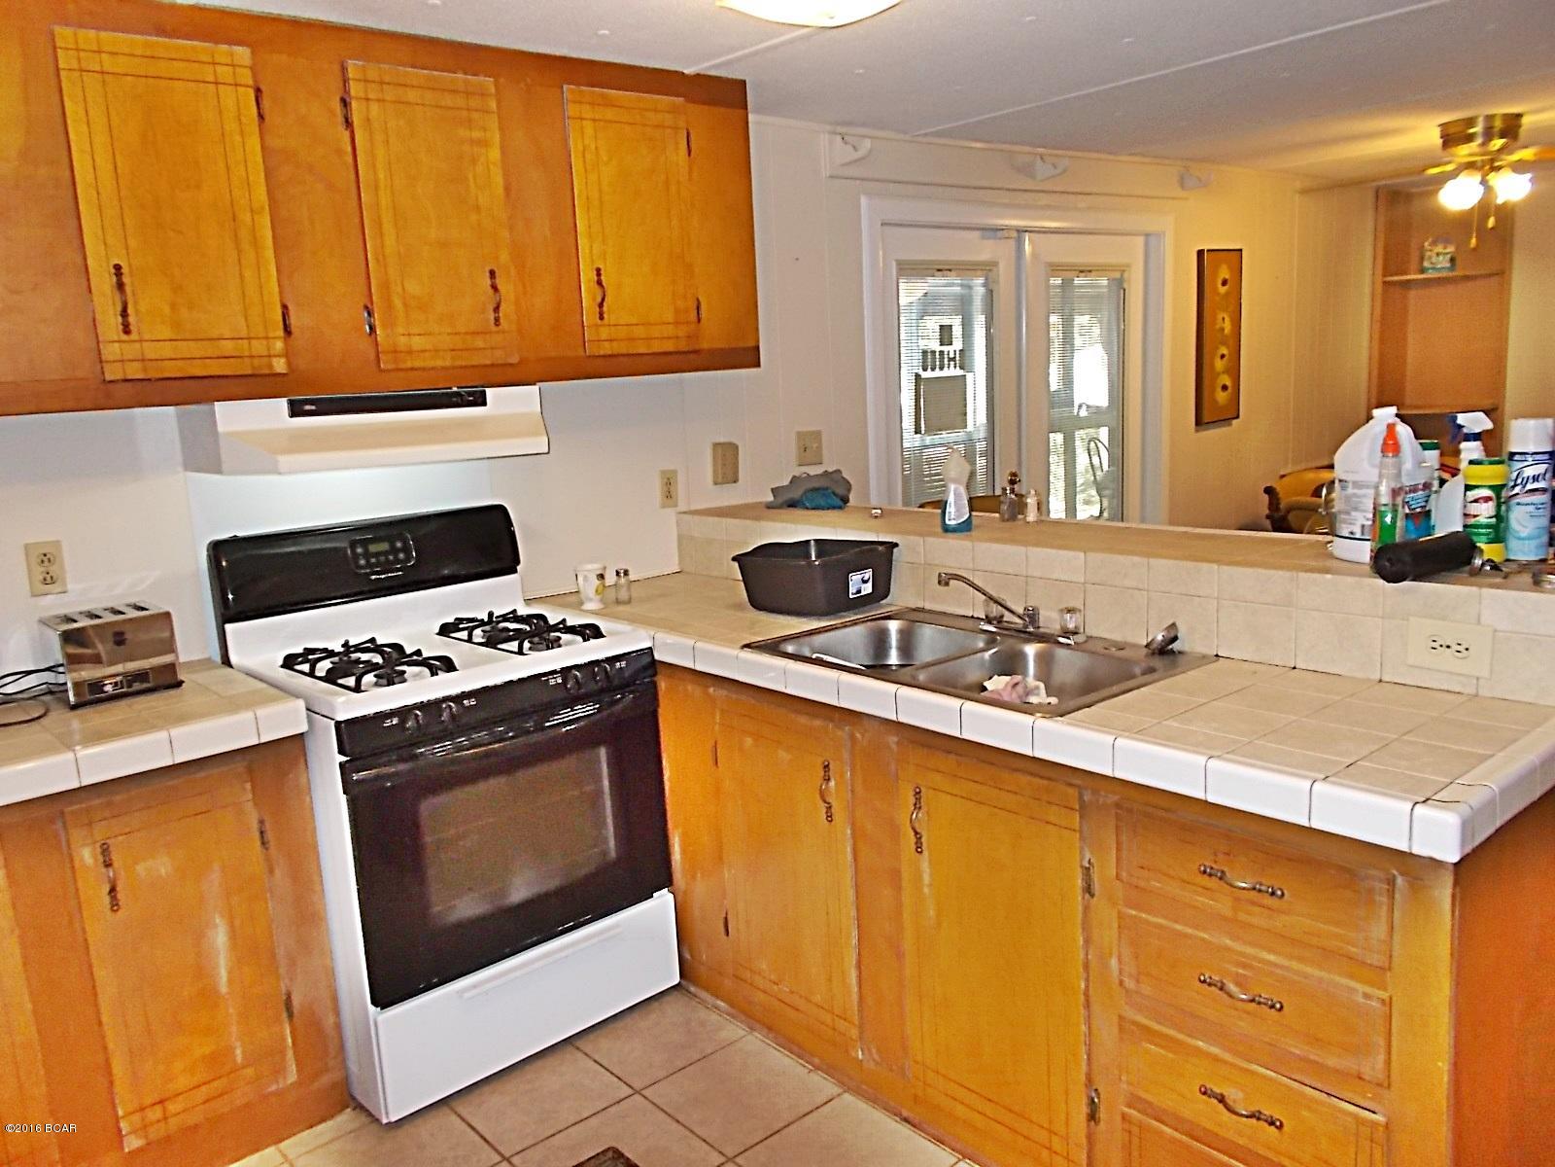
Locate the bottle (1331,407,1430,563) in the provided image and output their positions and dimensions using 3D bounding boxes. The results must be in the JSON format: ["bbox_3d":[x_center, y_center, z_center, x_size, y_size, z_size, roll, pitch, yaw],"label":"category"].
[{"bbox_3d":[1.180,-0.197,2.282,0.145,0.290,0.145,-12,14,-40],"label":"bottle"}]

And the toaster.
[{"bbox_3d":[-1.433,0.149,2.519,0.220,0.168,0.195,-12,14,-40],"label":"toaster"}]

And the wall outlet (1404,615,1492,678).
[{"bbox_3d":[1.094,0.105,1.907,0.010,0.082,0.126,-12,13,-39],"label":"wall outlet"}]

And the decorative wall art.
[{"bbox_3d":[2.033,-1.133,5.377,0.315,0.775,0.045,-12,13,-39],"label":"decorative wall art"}]

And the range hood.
[{"bbox_3d":[-0.919,-0.366,2.738,0.765,0.150,0.455,-12,14,-40],"label":"range hood"}]

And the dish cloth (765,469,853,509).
[{"bbox_3d":[0.103,-0.295,3.607,0.255,0.110,0.130,3,12,29],"label":"dish cloth"}]

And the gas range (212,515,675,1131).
[{"bbox_3d":[-0.763,0.458,2.810,0.764,1.194,0.650,-12,13,-40],"label":"gas range"}]

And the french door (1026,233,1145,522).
[{"bbox_3d":[1.368,-0.508,5.202,0.910,2.020,0.050,-12,14,-40],"label":"french door"}]

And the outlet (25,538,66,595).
[{"bbox_3d":[-1.577,-0.032,2.521,0.070,0.115,0.008,-12,14,-40],"label":"outlet"}]

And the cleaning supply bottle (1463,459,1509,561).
[{"bbox_3d":[1.249,-0.129,2.063,0.070,0.178,0.070,7,14,44],"label":"cleaning supply bottle"}]

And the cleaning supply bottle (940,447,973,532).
[{"bbox_3d":[0.444,-0.231,2.912,0.083,0.204,0.060,-1,11,9],"label":"cleaning supply bottle"}]

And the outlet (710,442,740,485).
[{"bbox_3d":[-0.158,-0.371,3.636,0.075,0.124,0.038,-12,13,-39],"label":"outlet"}]

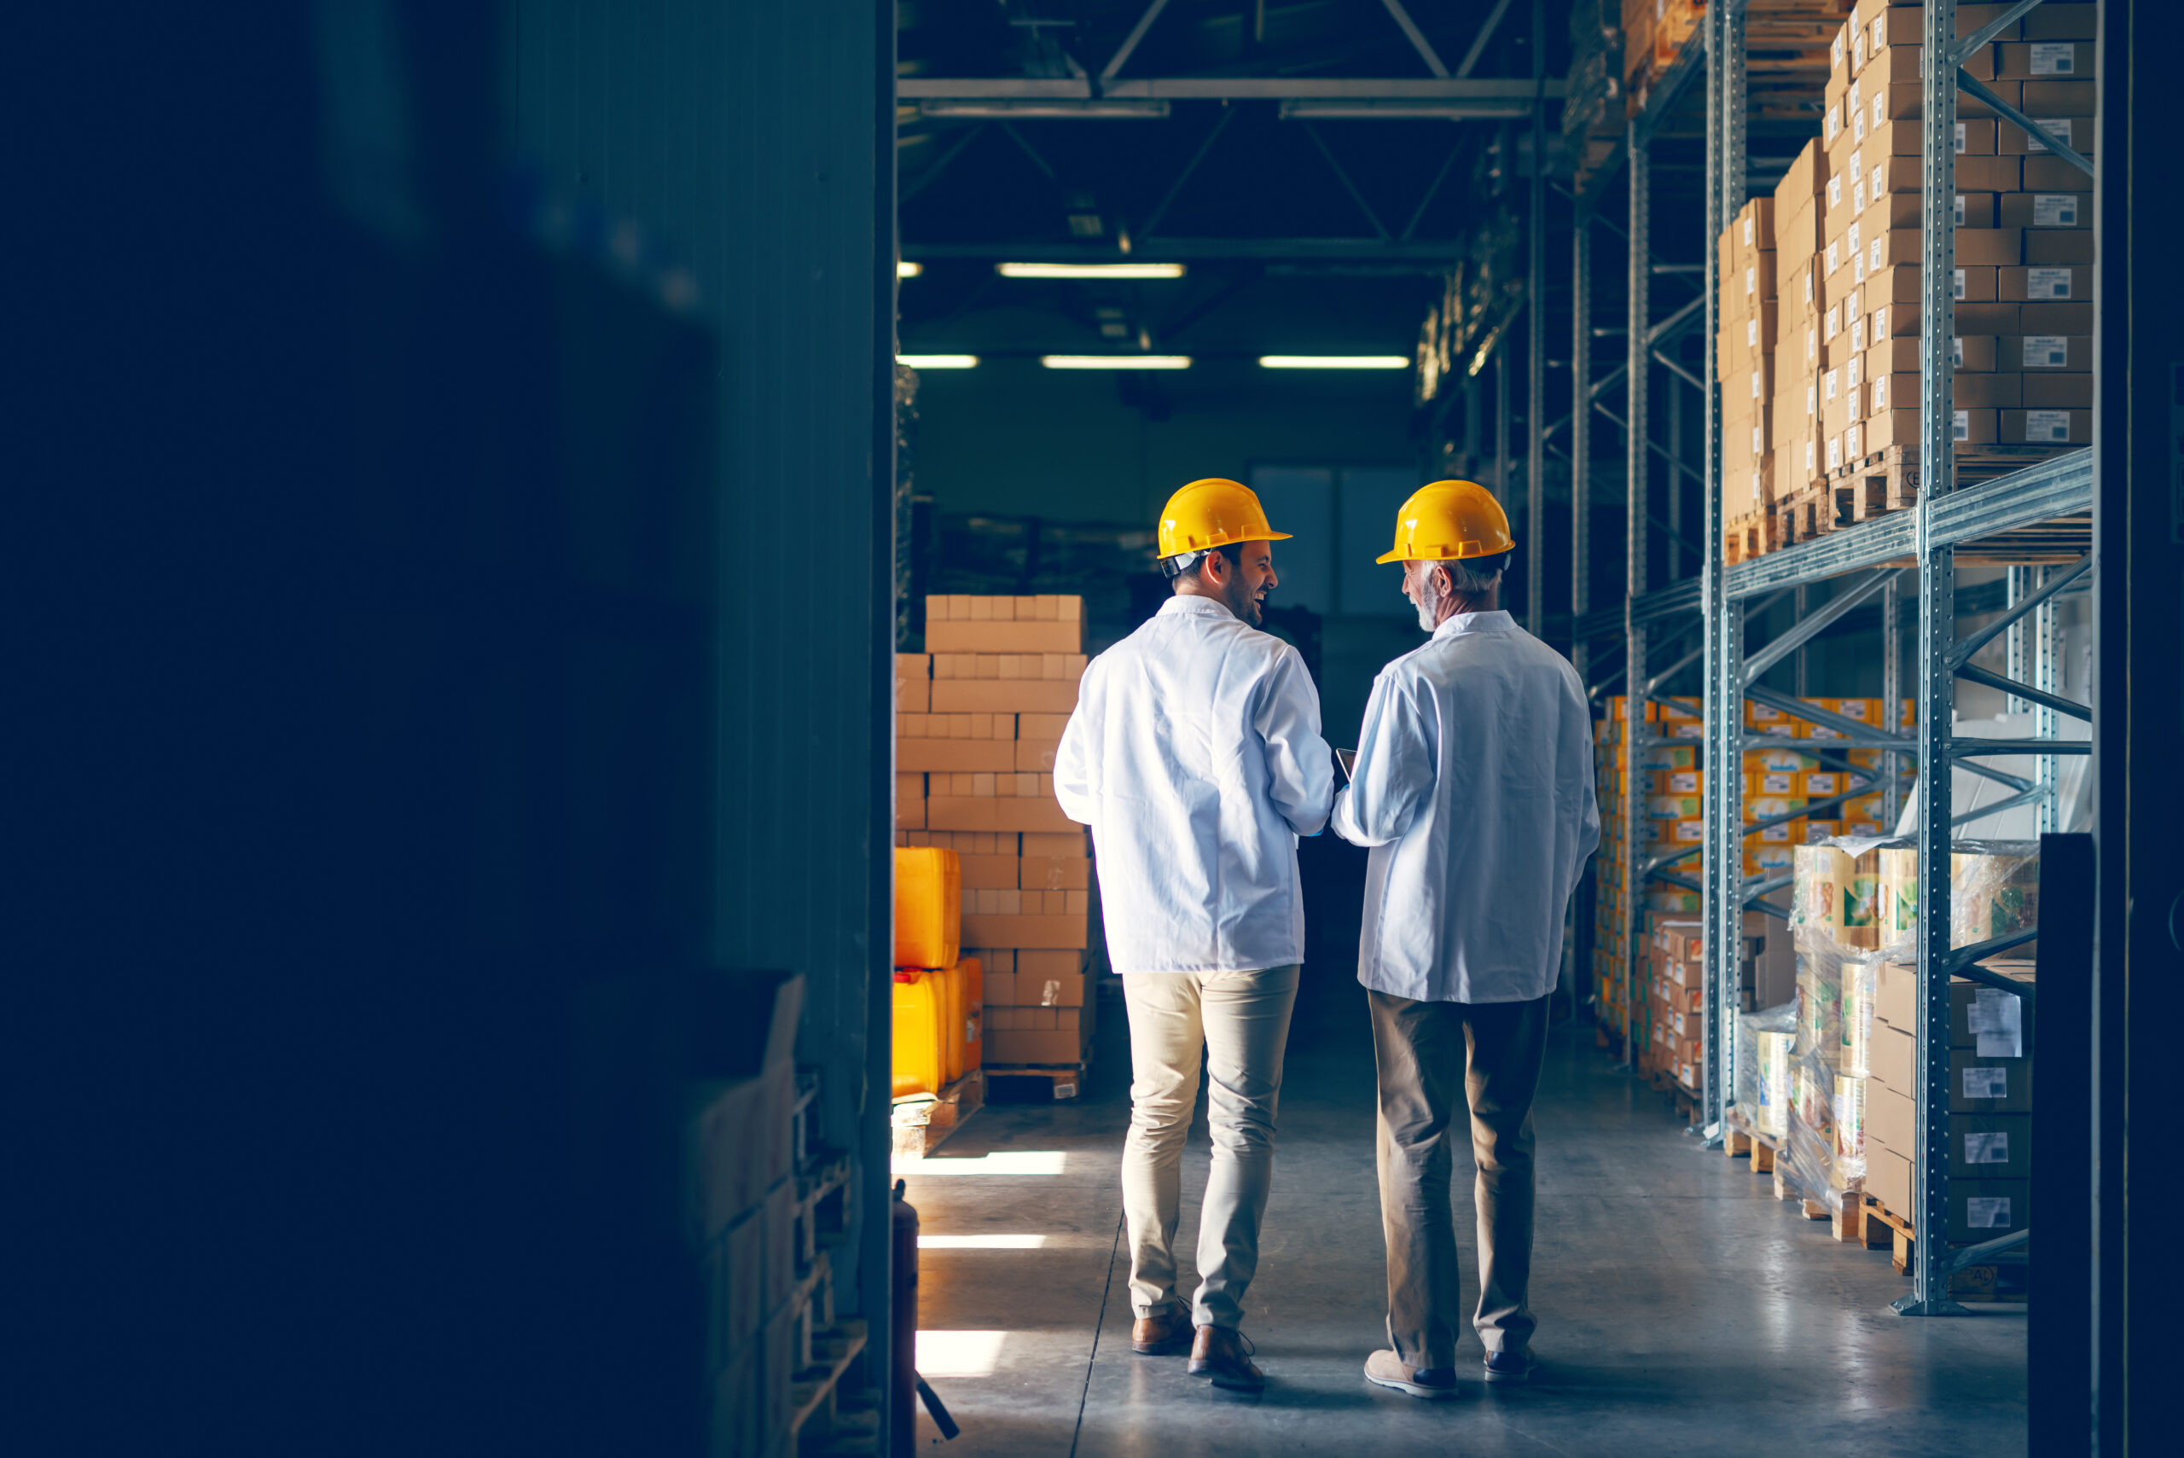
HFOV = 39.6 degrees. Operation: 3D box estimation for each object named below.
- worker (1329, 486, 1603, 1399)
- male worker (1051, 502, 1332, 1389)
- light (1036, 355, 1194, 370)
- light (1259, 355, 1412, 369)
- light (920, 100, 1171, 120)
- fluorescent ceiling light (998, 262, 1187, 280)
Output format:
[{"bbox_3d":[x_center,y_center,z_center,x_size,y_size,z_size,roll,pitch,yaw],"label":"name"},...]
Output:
[{"bbox_3d":[0.770,0.408,6.290,0.550,1.840,0.480,0,0,-13],"label":"worker"},{"bbox_3d":[0.217,0.402,6.430,0.590,1.860,0.550,0,0,14],"label":"male worker"},{"bbox_3d":[0.200,-3.072,25.400,1.280,0.095,0.130,0,0,2],"label":"light"},{"bbox_3d":[2.039,-3.066,25.350,1.280,0.095,0.130,0,0,2],"label":"light"},{"bbox_3d":[-0.241,-3.160,15.500,1.280,0.095,0.130,0,0,2],"label":"light"},{"bbox_3d":[0.000,-3.096,20.500,1.280,0.095,0.130,0,0,2],"label":"fluorescent ceiling light"}]

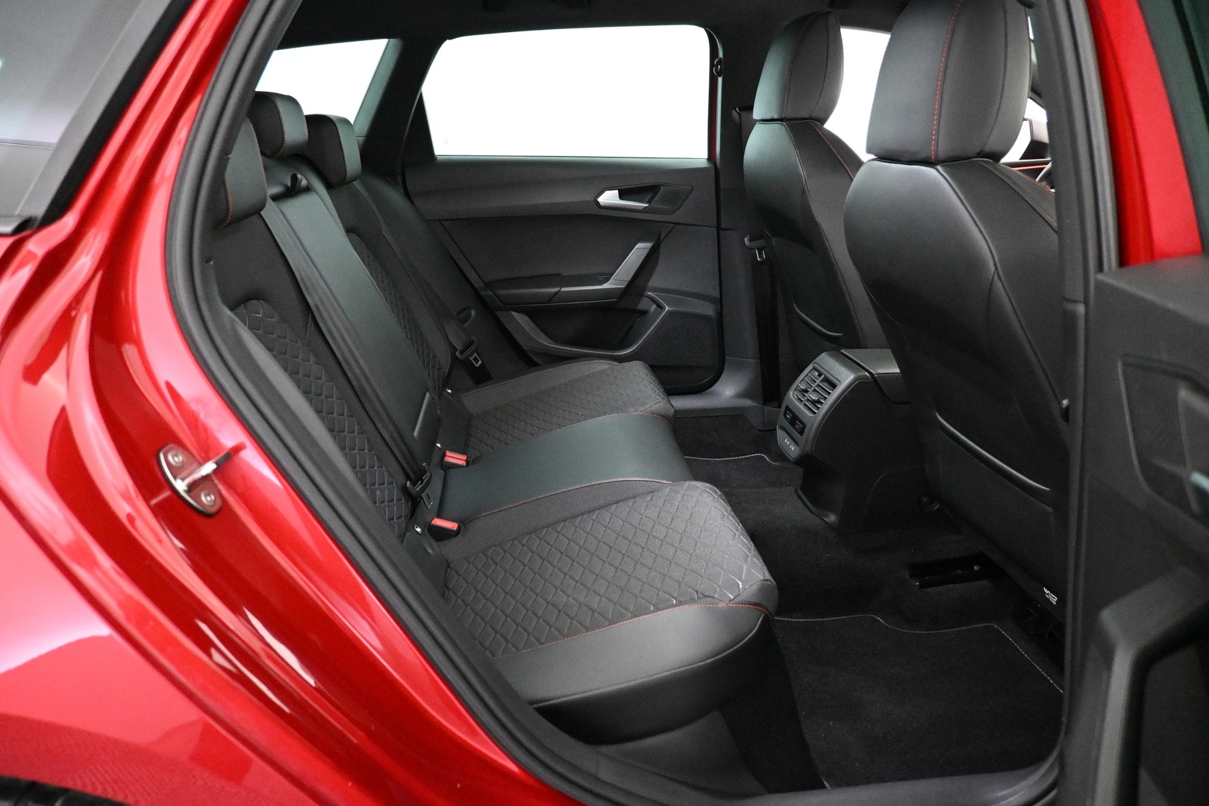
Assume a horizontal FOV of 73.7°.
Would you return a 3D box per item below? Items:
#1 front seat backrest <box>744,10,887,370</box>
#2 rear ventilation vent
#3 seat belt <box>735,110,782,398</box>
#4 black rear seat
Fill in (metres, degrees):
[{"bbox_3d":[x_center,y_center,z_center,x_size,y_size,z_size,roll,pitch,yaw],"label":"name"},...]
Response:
[{"bbox_3d":[0.499,-0.413,1.789,0.260,0.850,0.500,-15,21,0],"label":"front seat backrest"},{"bbox_3d":[0.398,-0.026,1.532,0.030,0.068,0.100,31,14,-16],"label":"rear ventilation vent"},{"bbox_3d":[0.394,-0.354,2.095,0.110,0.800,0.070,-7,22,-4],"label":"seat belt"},{"bbox_3d":[-0.198,-0.110,1.436,0.790,0.830,1.280,-2,21,-5],"label":"black rear seat"}]

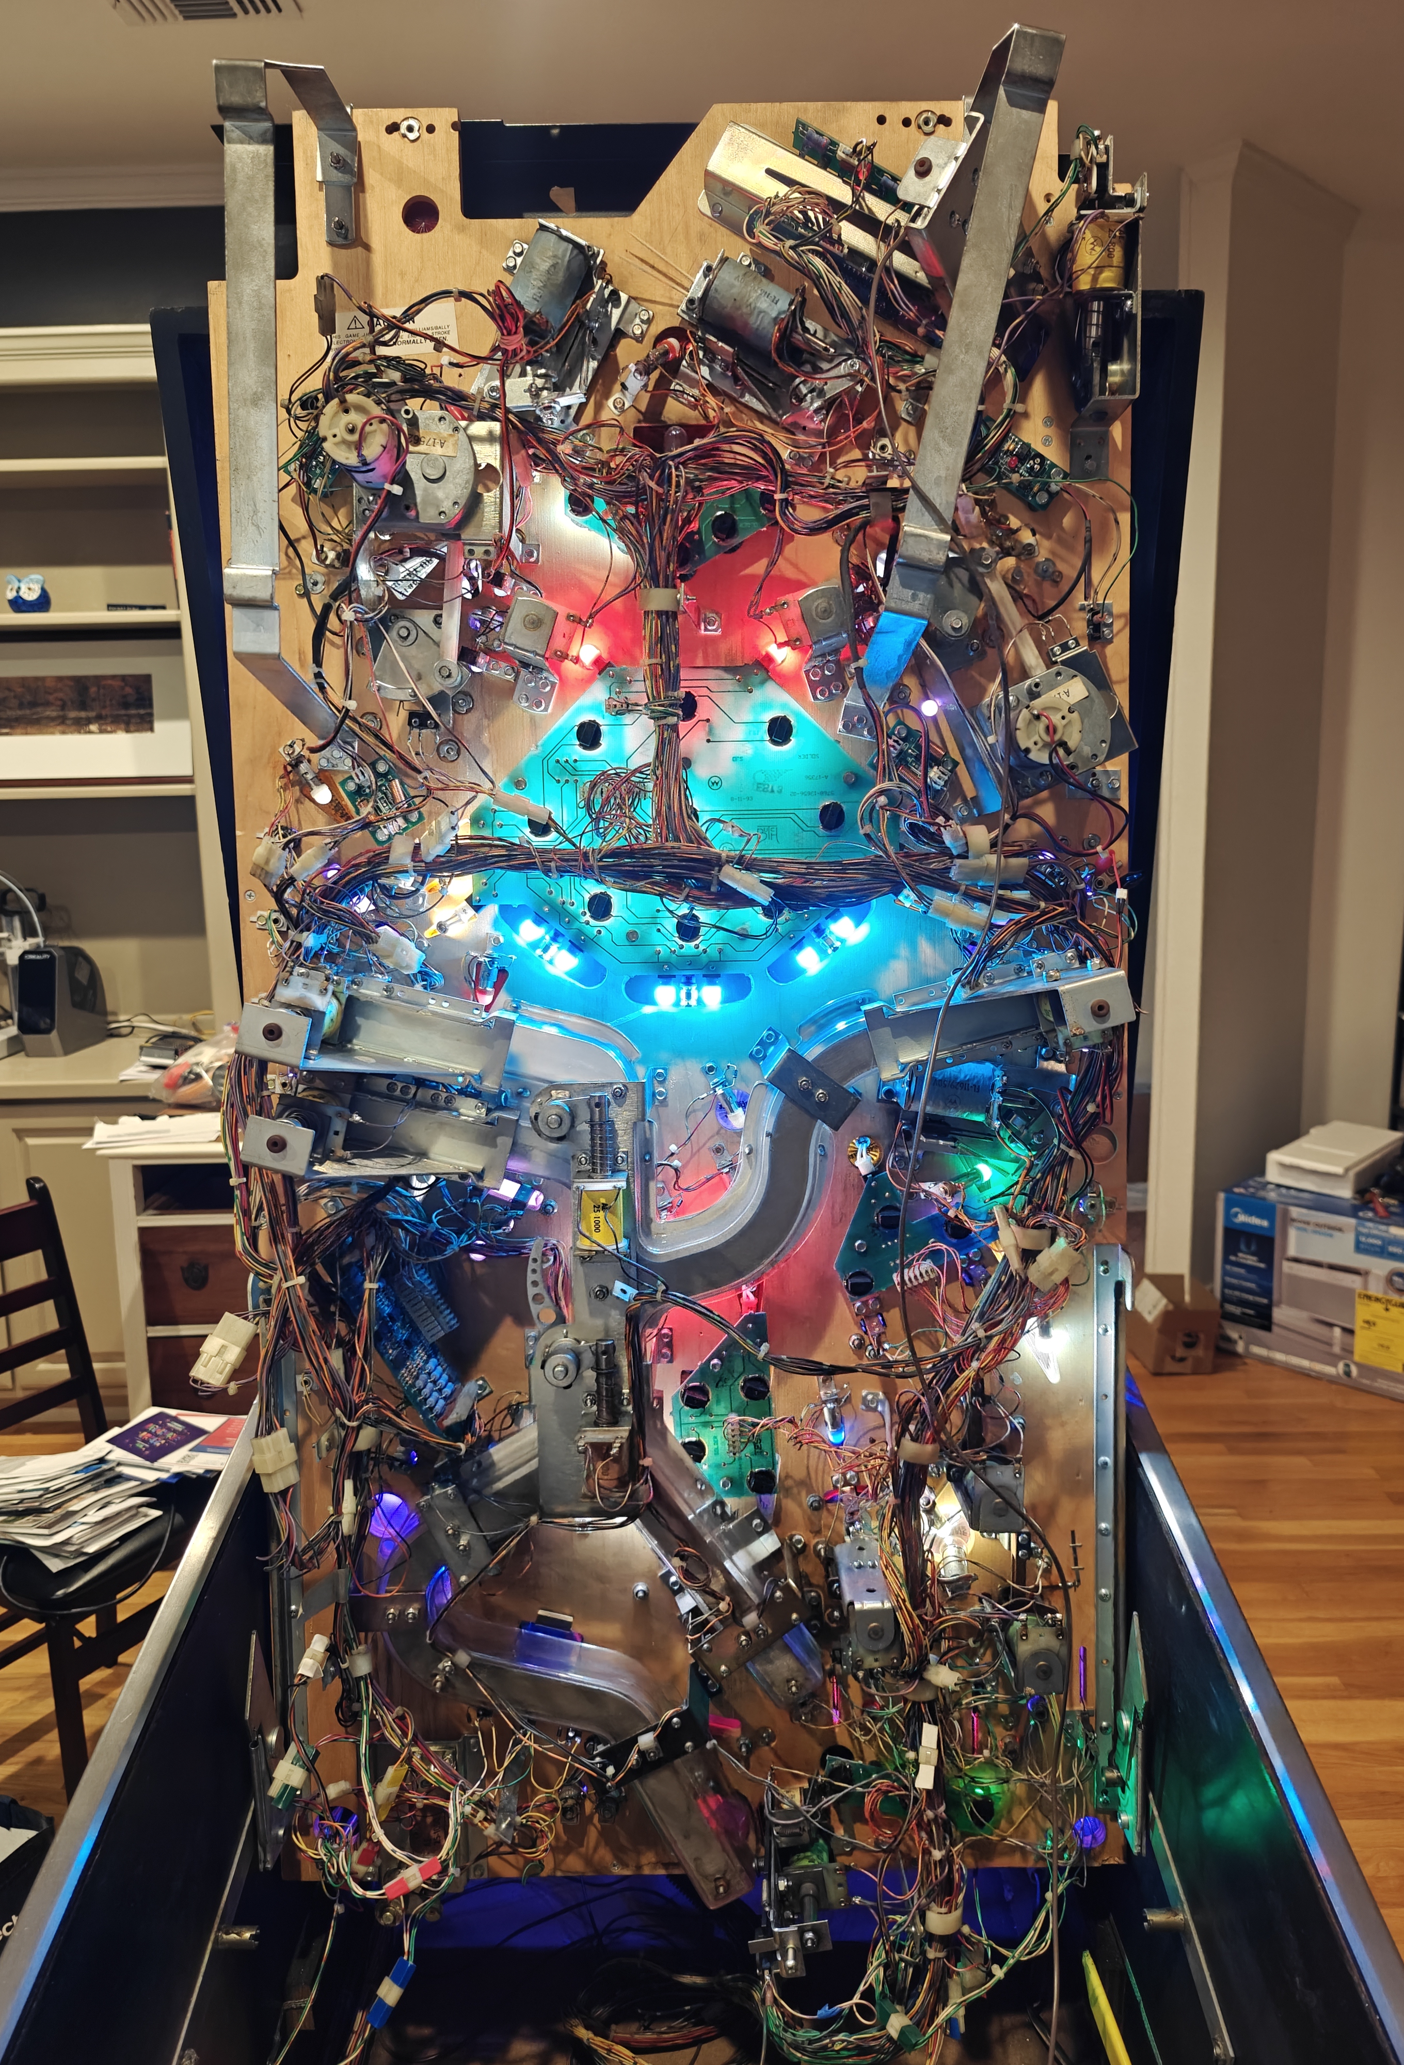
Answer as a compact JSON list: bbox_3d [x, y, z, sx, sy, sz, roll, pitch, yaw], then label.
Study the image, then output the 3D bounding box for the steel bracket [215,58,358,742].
[{"bbox_3d":[-0.234,-0.366,0.838,0.030,0.380,0.178,-1,5,0],"label":"steel bracket"}]

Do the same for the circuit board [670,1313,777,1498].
[{"bbox_3d":[0.014,0.251,0.966,0.070,0.126,0.012,-3,5,0],"label":"circuit board"}]

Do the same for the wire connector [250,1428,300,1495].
[{"bbox_3d":[-0.281,0.283,0.944,0.024,0.037,0.019,-15,5,-29],"label":"wire connector"}]

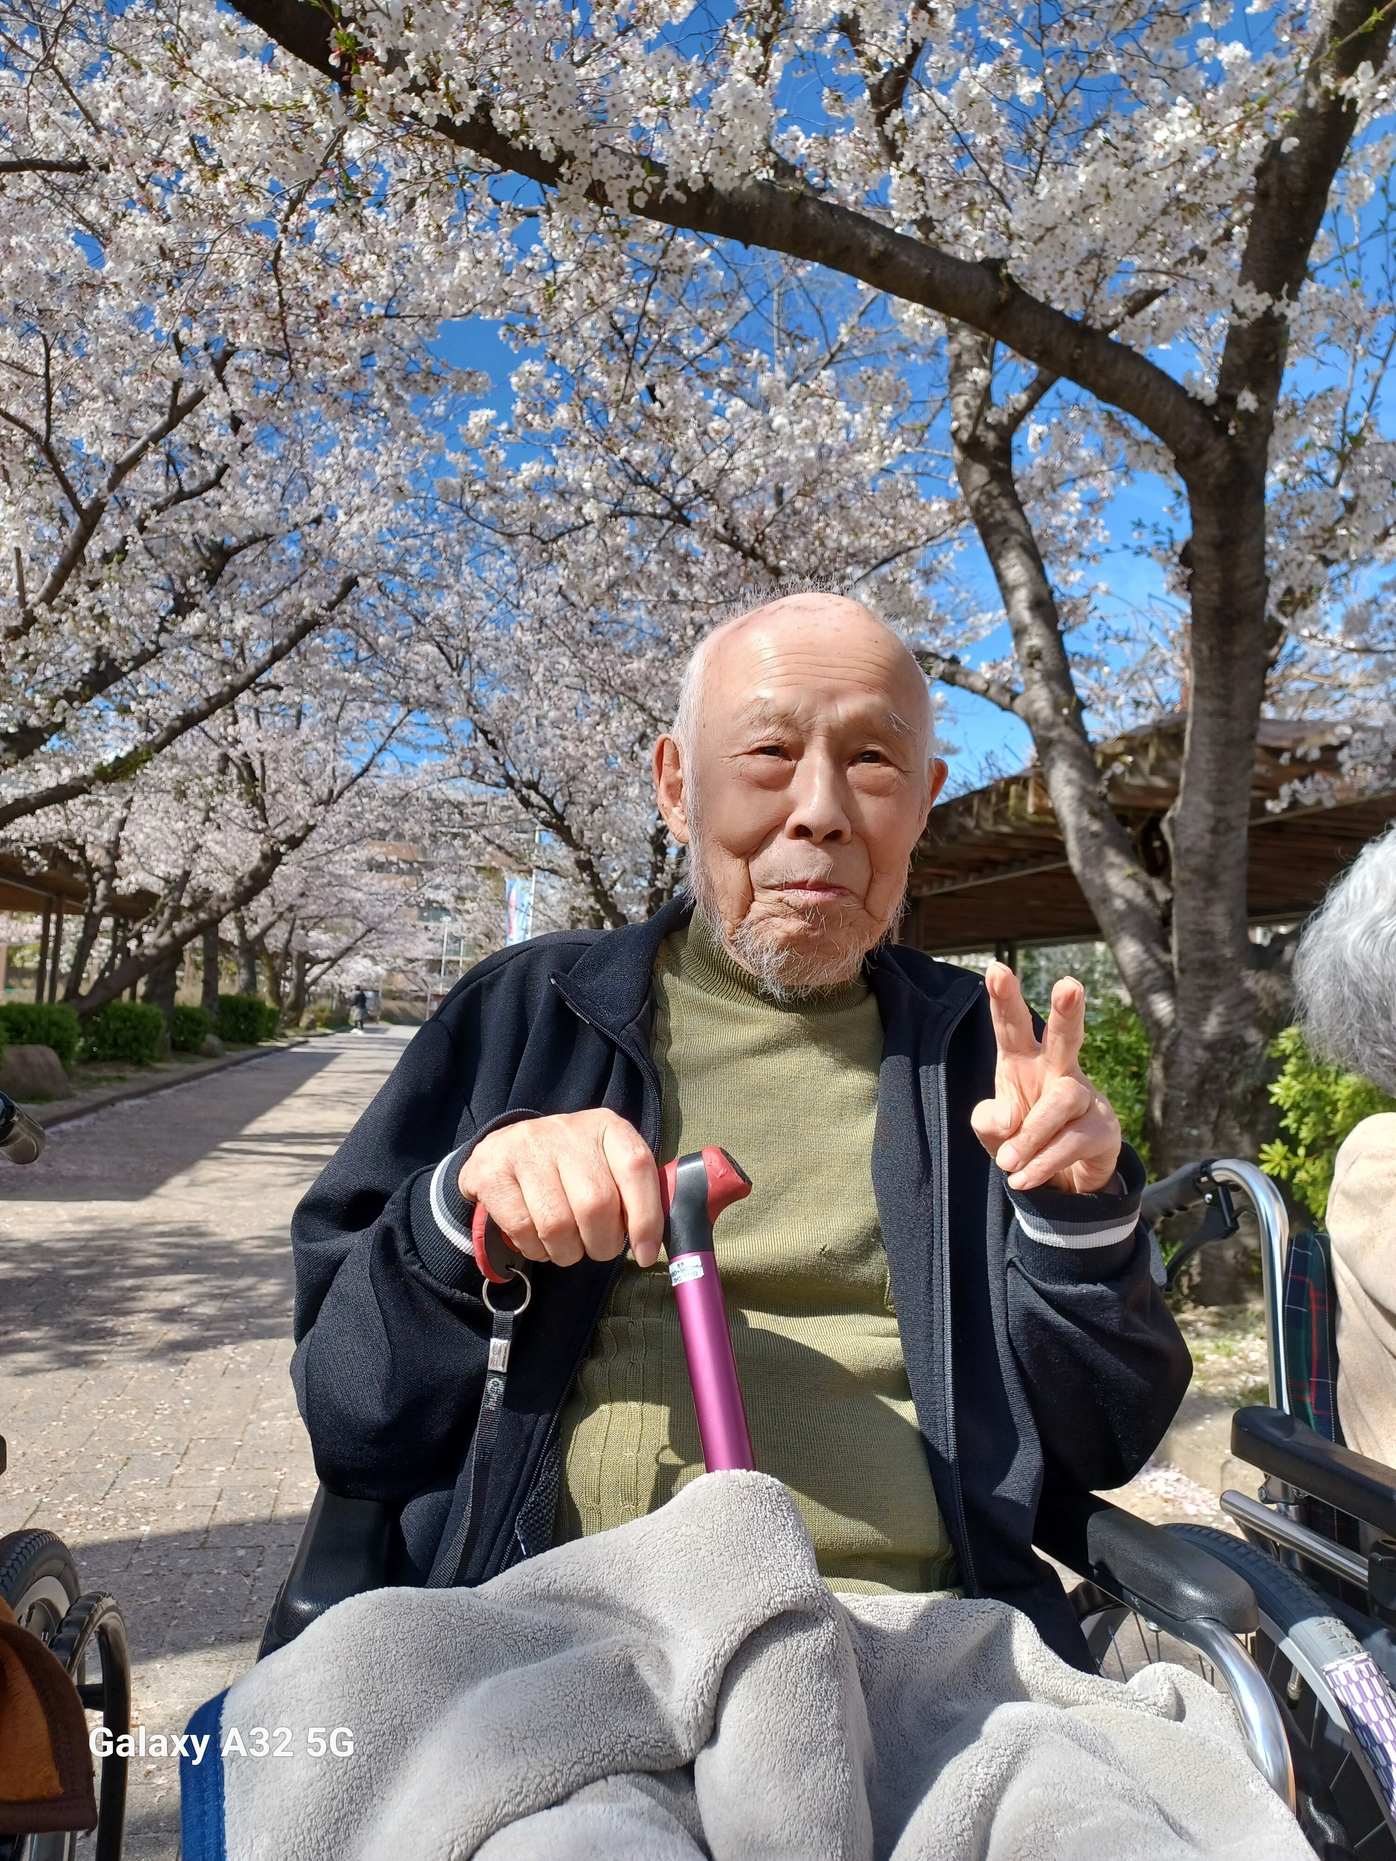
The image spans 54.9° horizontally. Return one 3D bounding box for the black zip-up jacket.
[{"bbox_3d":[0.022,0.222,0.840,0.560,0.540,0.360,3,-4,-9],"label":"black zip-up jacket"}]

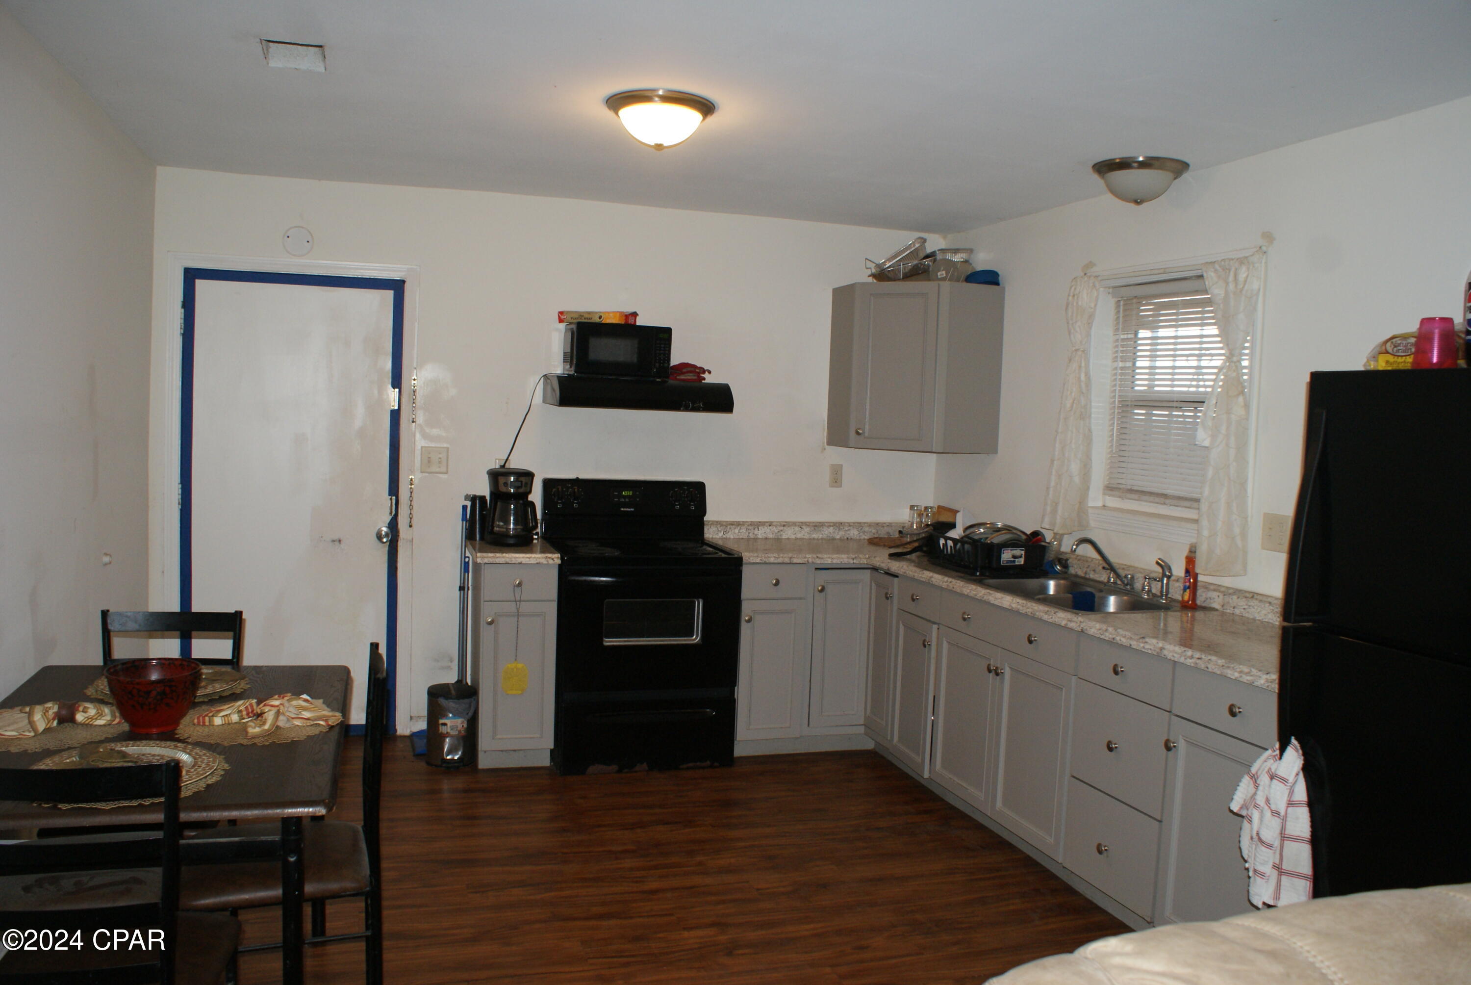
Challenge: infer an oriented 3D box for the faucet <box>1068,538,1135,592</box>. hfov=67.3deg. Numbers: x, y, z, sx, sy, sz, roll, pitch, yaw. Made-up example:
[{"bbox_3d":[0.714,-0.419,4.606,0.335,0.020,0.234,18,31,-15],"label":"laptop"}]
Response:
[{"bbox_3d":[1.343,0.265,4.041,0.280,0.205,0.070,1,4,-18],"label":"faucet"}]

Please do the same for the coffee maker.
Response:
[{"bbox_3d":[-1.004,0.060,4.922,0.220,0.340,0.230,0,4,-24],"label":"coffee maker"}]

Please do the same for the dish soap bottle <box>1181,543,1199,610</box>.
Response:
[{"bbox_3d":[1.554,0.284,3.757,0.045,0.216,0.062,1,4,-18],"label":"dish soap bottle"}]

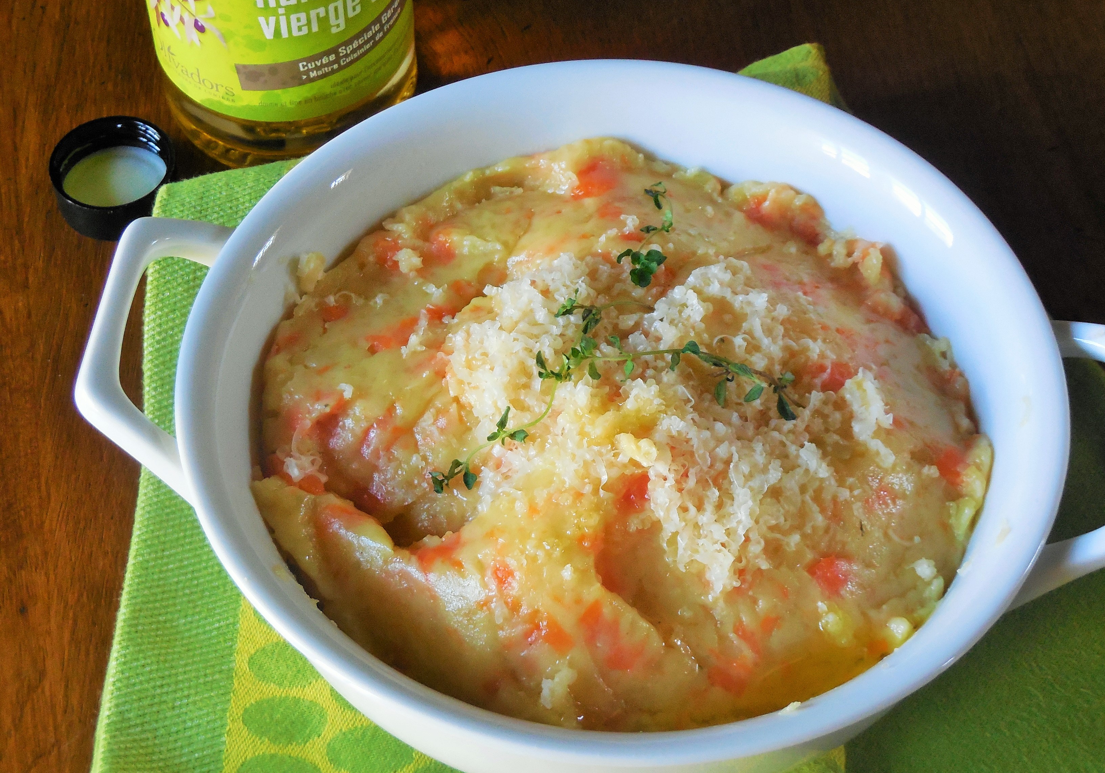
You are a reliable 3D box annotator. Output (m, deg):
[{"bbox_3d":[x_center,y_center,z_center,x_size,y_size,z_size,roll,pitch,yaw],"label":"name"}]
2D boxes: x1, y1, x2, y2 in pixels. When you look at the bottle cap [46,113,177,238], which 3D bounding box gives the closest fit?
[{"bbox_3d":[-0.114,-0.054,0.594,0.033,0.013,0.033,0,54,0],"label":"bottle cap"}]

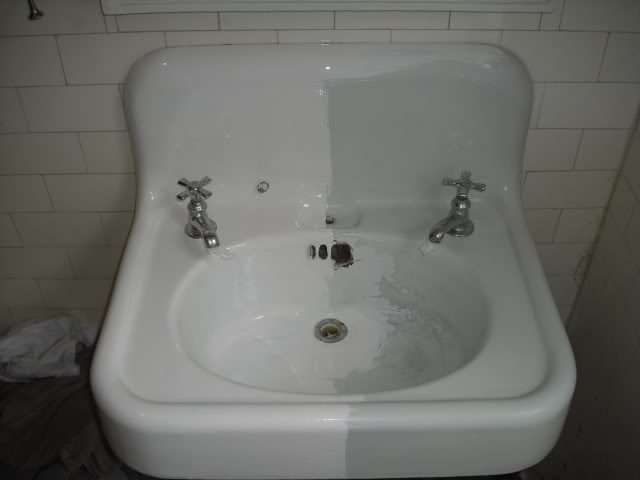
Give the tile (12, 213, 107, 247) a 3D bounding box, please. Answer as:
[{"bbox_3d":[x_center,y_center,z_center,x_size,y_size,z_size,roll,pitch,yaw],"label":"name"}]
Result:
[{"bbox_3d":[-0.438,-0.020,1.190,0.152,0.076,0.009,0,42,0],"label":"tile"}]

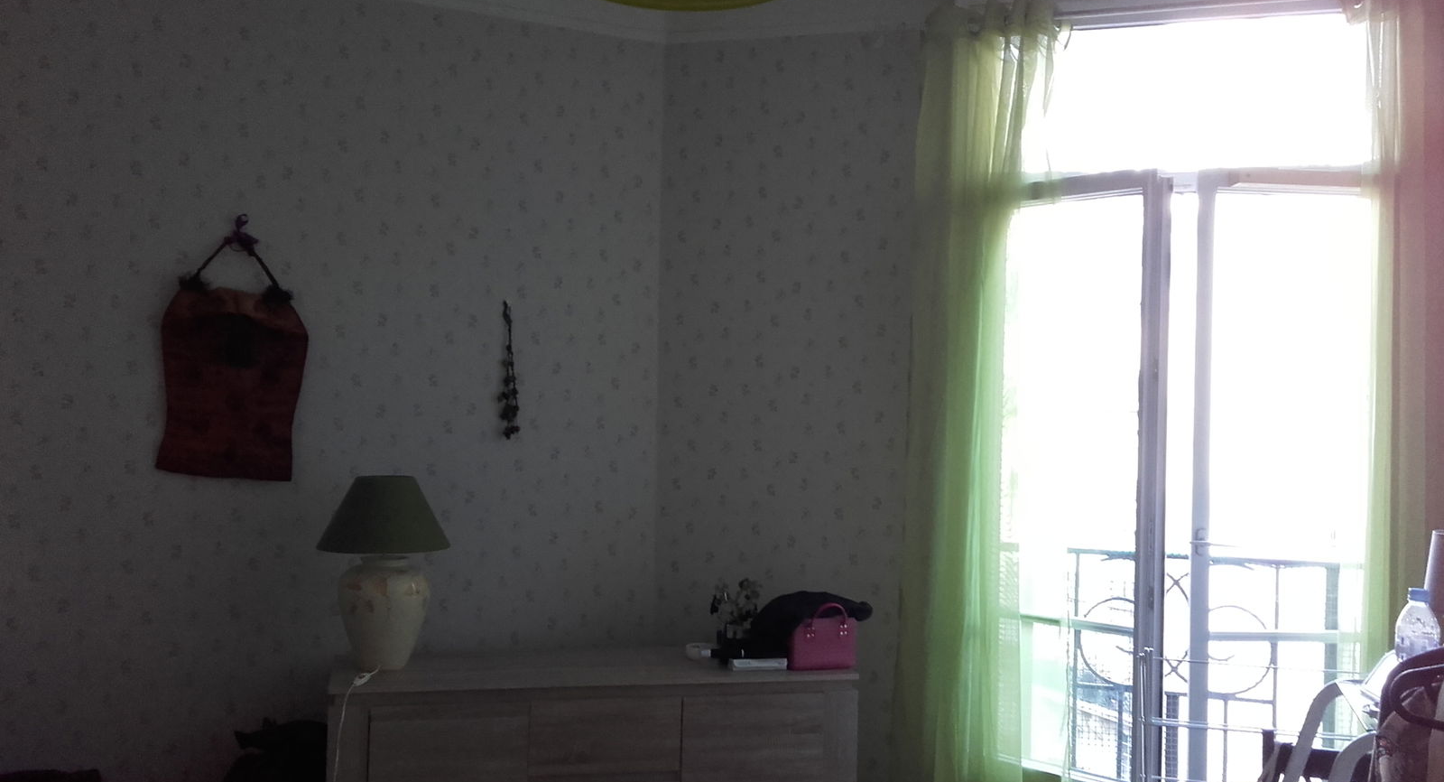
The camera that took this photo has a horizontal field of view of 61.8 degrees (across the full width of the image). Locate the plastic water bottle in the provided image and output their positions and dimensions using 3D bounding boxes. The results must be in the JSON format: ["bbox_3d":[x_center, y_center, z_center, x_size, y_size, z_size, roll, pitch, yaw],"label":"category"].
[{"bbox_3d":[1.153,0.435,1.997,0.066,0.215,0.066,1,-2,30],"label":"plastic water bottle"}]

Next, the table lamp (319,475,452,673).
[{"bbox_3d":[-1.005,0.538,3.598,0.388,0.560,0.388,2,-1,-14],"label":"table lamp"}]

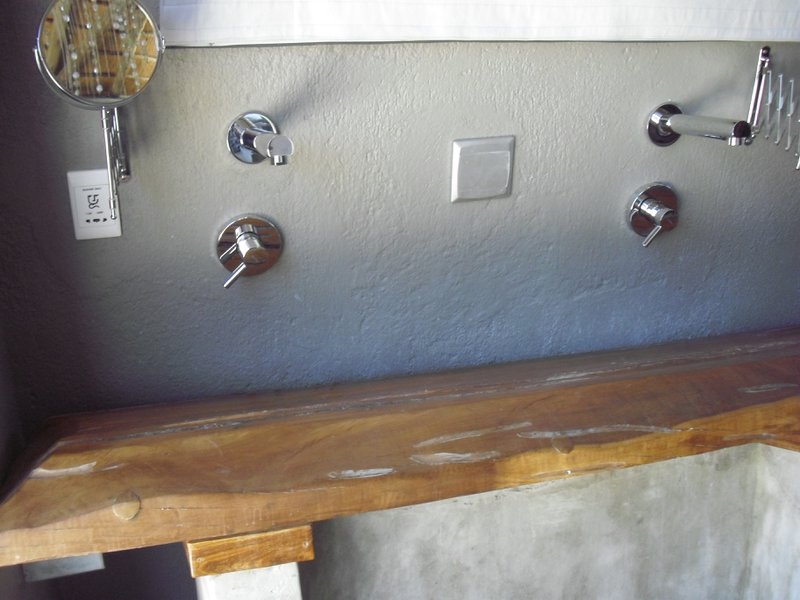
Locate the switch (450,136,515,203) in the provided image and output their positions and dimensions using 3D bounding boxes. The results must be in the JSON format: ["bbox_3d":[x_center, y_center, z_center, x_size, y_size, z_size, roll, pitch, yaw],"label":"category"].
[{"bbox_3d":[0.157,-0.241,1.629,0.118,0.117,0.011,-7,23,-16],"label":"switch"}]

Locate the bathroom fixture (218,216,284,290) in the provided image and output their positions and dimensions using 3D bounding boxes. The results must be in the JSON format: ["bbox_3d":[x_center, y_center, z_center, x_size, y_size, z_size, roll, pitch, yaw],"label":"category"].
[{"bbox_3d":[-0.255,-0.085,1.524,0.111,0.113,0.062,-7,23,-16],"label":"bathroom fixture"}]

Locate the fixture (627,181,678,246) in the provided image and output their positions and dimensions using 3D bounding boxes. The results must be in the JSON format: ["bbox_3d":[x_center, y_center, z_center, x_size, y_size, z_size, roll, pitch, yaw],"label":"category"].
[{"bbox_3d":[0.522,-0.169,1.756,0.111,0.113,0.062,-7,23,-16],"label":"fixture"}]

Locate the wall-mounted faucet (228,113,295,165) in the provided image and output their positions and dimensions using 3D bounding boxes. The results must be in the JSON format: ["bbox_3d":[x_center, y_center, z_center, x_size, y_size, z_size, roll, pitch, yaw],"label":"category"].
[{"bbox_3d":[-0.214,-0.239,1.377,0.084,0.087,0.232,-7,19,-16],"label":"wall-mounted faucet"}]

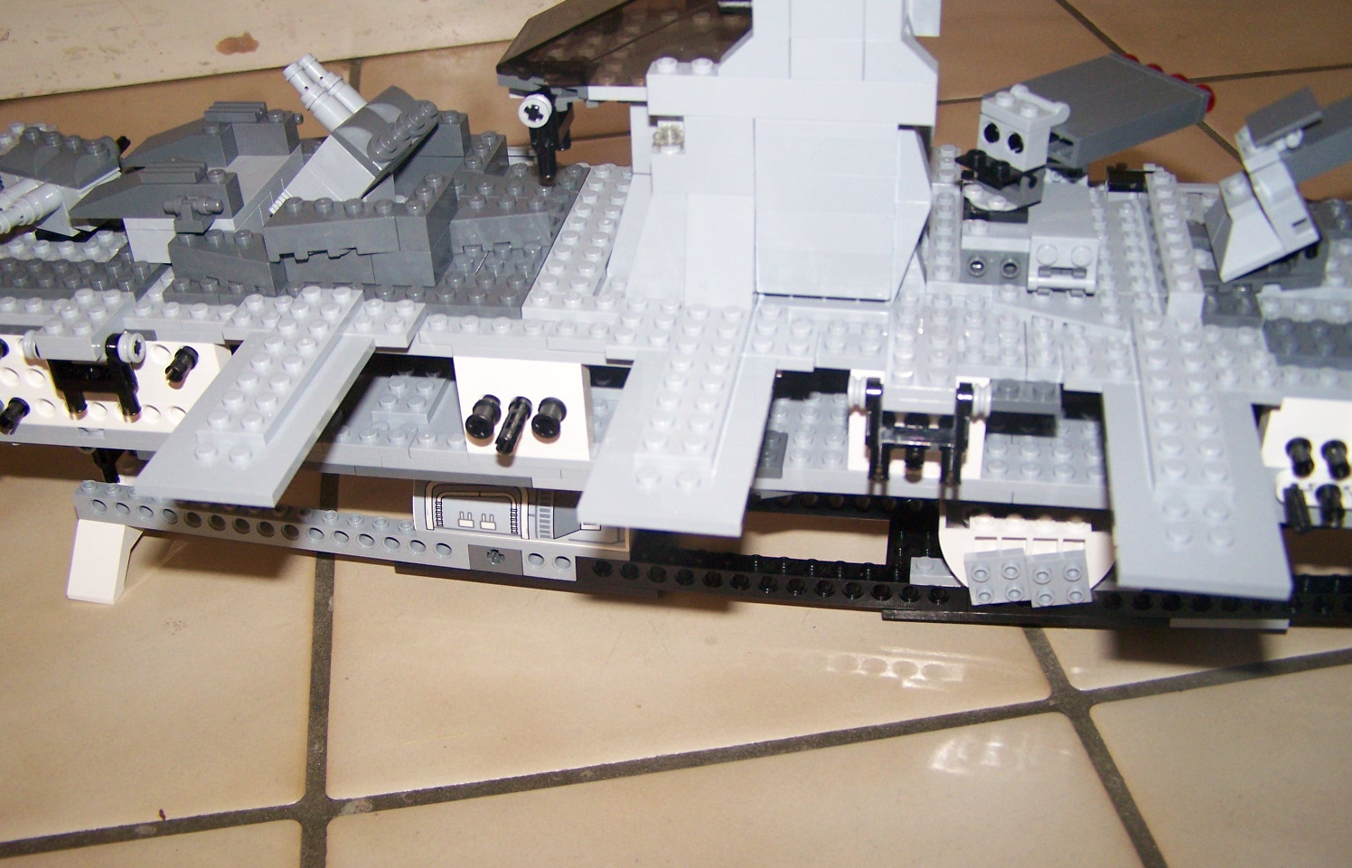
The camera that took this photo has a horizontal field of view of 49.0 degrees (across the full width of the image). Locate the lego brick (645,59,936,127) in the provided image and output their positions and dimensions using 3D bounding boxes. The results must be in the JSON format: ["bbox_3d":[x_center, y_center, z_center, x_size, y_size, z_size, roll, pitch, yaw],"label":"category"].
[{"bbox_3d":[0.026,-0.076,0.329,0.064,0.010,0.008,4,36,9],"label":"lego brick"}]

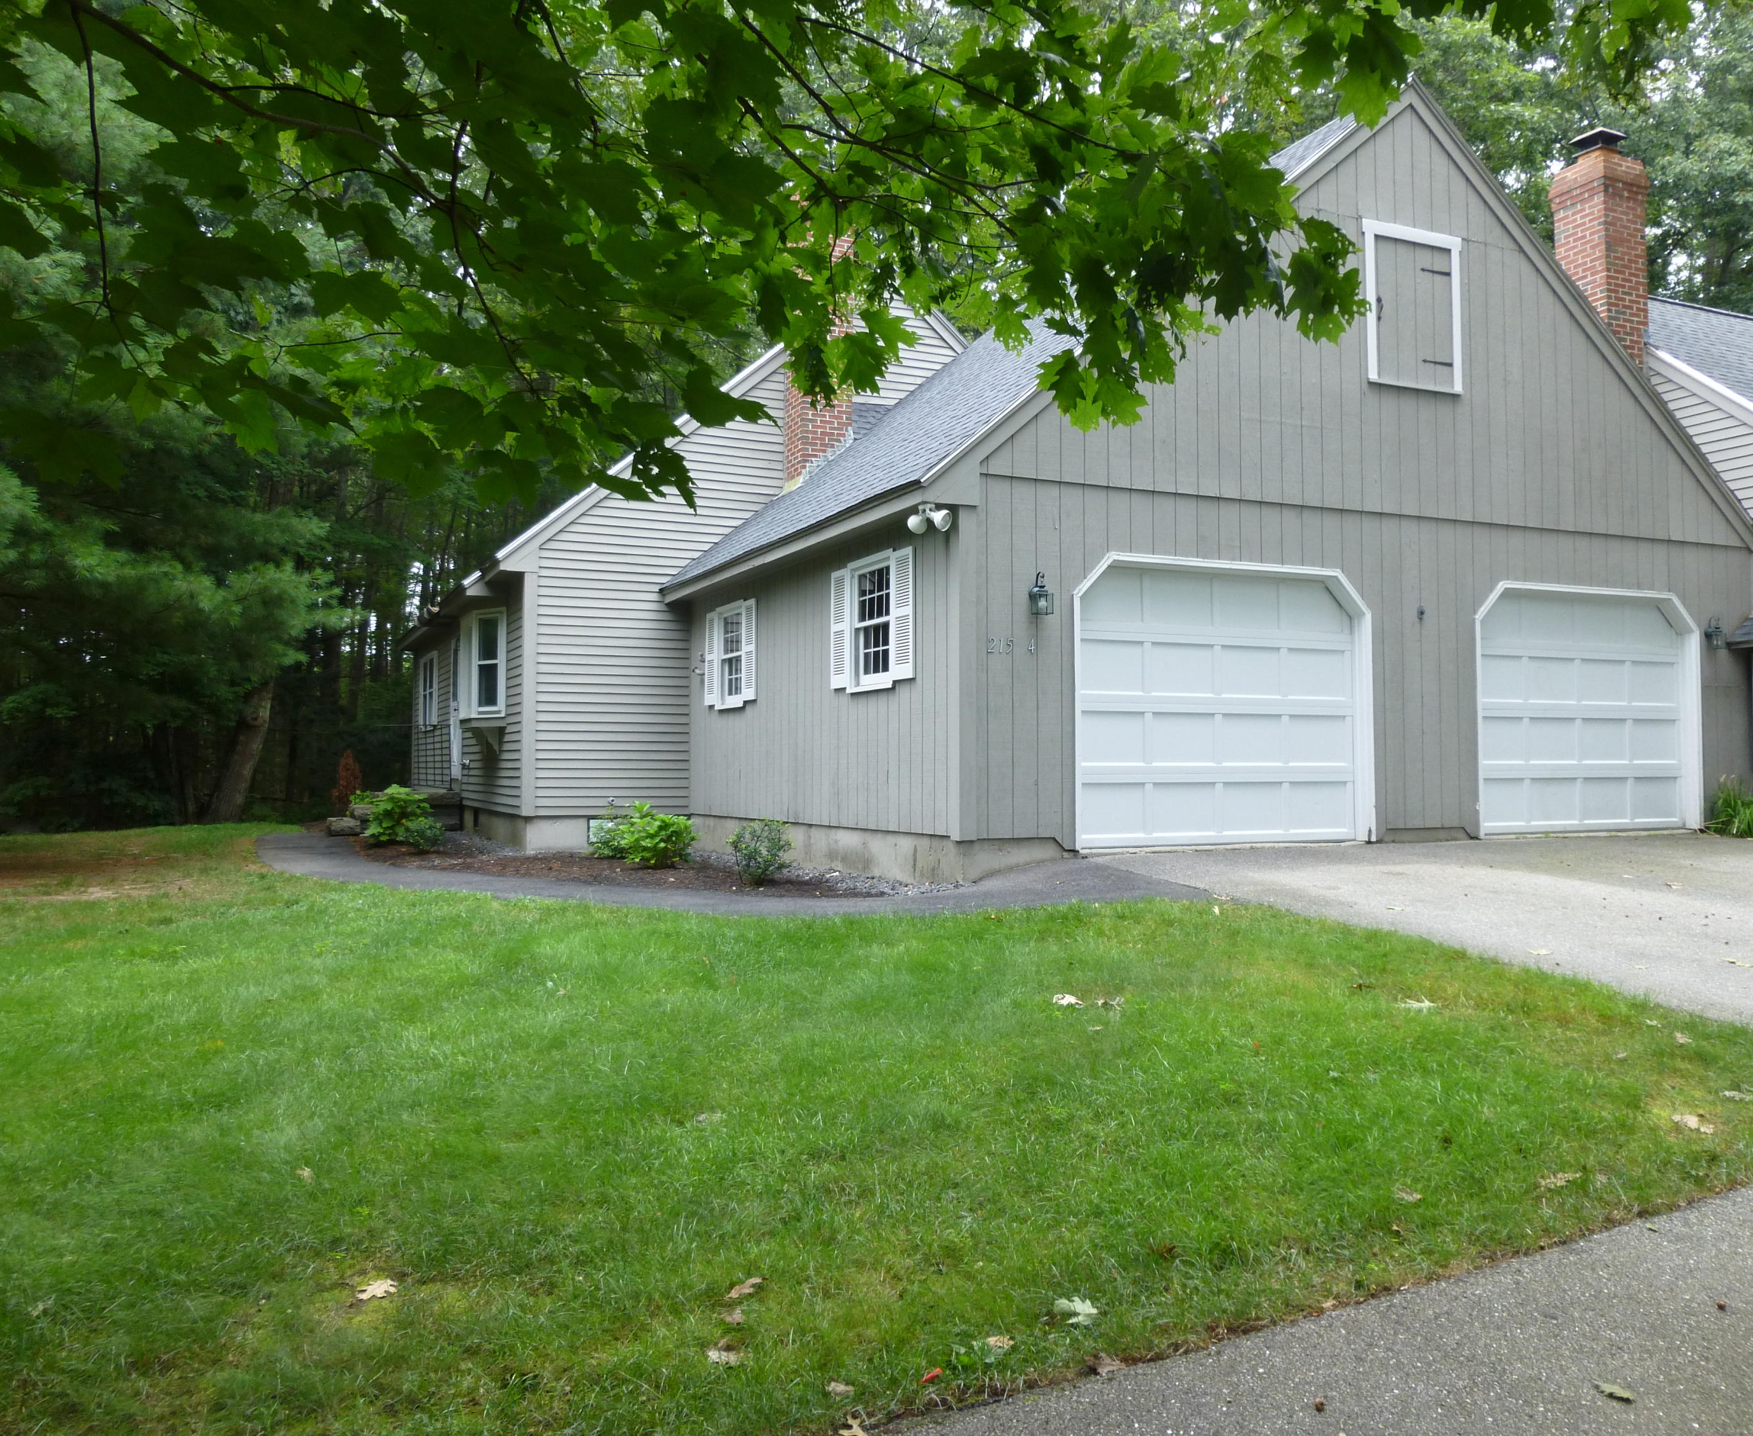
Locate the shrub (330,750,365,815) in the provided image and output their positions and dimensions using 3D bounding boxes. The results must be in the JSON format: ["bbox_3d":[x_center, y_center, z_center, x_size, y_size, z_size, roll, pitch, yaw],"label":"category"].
[{"bbox_3d":[-8.222,1.007,21.500,0.480,1.050,0.480,1,-2,-21],"label":"shrub"}]

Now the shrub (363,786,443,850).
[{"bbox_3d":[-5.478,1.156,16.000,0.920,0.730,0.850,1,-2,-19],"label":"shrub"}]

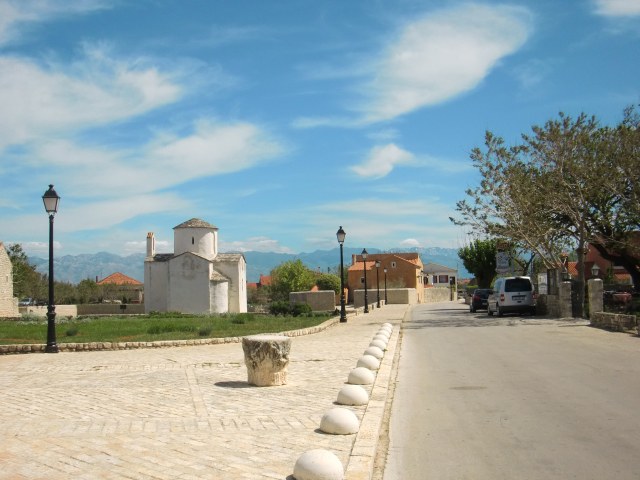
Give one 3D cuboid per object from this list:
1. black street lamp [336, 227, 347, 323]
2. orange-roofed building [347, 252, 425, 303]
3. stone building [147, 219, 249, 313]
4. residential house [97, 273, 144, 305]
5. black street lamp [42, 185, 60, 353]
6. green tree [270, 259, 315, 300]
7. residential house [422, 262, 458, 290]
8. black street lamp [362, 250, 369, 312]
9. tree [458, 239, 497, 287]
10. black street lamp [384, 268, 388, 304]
[{"bbox_3d":[0.896,1.386,28.236,0.400,3.850,0.400,-1,-4,0],"label":"black street lamp"},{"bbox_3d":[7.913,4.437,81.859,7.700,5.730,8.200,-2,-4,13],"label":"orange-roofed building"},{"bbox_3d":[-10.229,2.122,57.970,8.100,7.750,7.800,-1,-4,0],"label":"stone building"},{"bbox_3d":[-36.918,8.912,129.647,9.000,5.830,9.000,-1,-4,-6],"label":"residential house"},{"bbox_3d":[-6.142,0.662,16.101,0.400,3.850,0.400,-1,-4,0],"label":"black street lamp"},{"bbox_3d":[-2.857,4.465,73.841,5.100,5.040,5.000,-1,-4,0],"label":"green tree"},{"bbox_3d":[20.131,7.208,119.744,8.000,6.410,8.000,-2,-4,9],"label":"residential house"},{"bbox_3d":[2.738,2.451,42.003,0.400,3.850,0.400,-1,-4,0],"label":"black street lamp"},{"bbox_3d":[12.807,2.467,55.943,3.800,5.170,3.800,-1,-4,0],"label":"tree"},{"bbox_3d":[6.610,4.565,70.260,0.400,3.850,0.400,-1,-4,0],"label":"black street lamp"}]

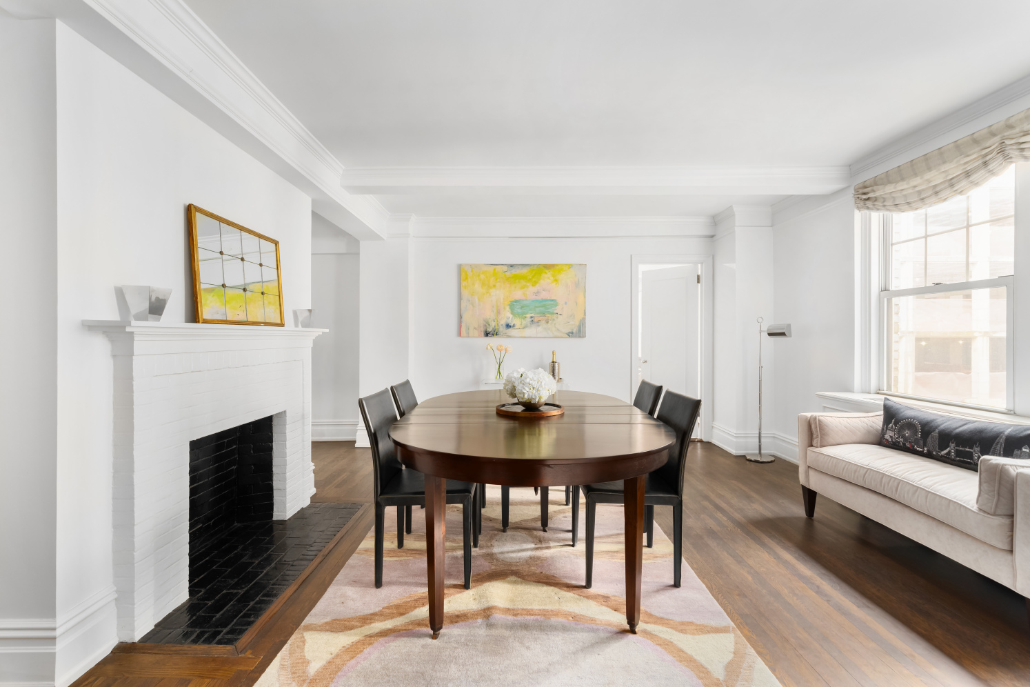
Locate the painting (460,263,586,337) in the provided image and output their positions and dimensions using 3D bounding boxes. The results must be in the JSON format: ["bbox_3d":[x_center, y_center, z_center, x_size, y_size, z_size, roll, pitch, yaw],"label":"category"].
[{"bbox_3d":[0.093,-0.498,4.980,1.460,0.855,0.040,0,1,-1],"label":"painting"}]

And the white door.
[{"bbox_3d":[1.915,0.110,5.350,0.710,2.060,0.045,1,1,45],"label":"white door"}]

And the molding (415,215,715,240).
[{"bbox_3d":[0.543,-1.346,4.960,3.530,0.230,0.120,0,1,-1],"label":"molding"}]

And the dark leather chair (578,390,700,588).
[{"bbox_3d":[0.615,0.712,2.270,0.565,0.905,0.440,0,1,1],"label":"dark leather chair"}]

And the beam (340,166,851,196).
[{"bbox_3d":[0.660,-1.377,3.660,4.220,0.145,0.280,0,1,-1],"label":"beam"}]

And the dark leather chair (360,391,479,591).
[{"bbox_3d":[-0.473,0.711,2.270,0.555,0.905,0.440,0,1,-1],"label":"dark leather chair"}]

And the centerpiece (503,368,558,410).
[{"bbox_3d":[0.095,0.270,2.600,0.325,0.235,0.310,0,1,0],"label":"centerpiece"}]

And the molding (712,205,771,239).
[{"bbox_3d":[2.467,-1.331,4.720,0.434,0.230,0.600,0,1,-1],"label":"molding"}]

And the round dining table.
[{"bbox_3d":[0.065,0.786,2.615,1.410,0.765,2.150,0,1,-2],"label":"round dining table"}]

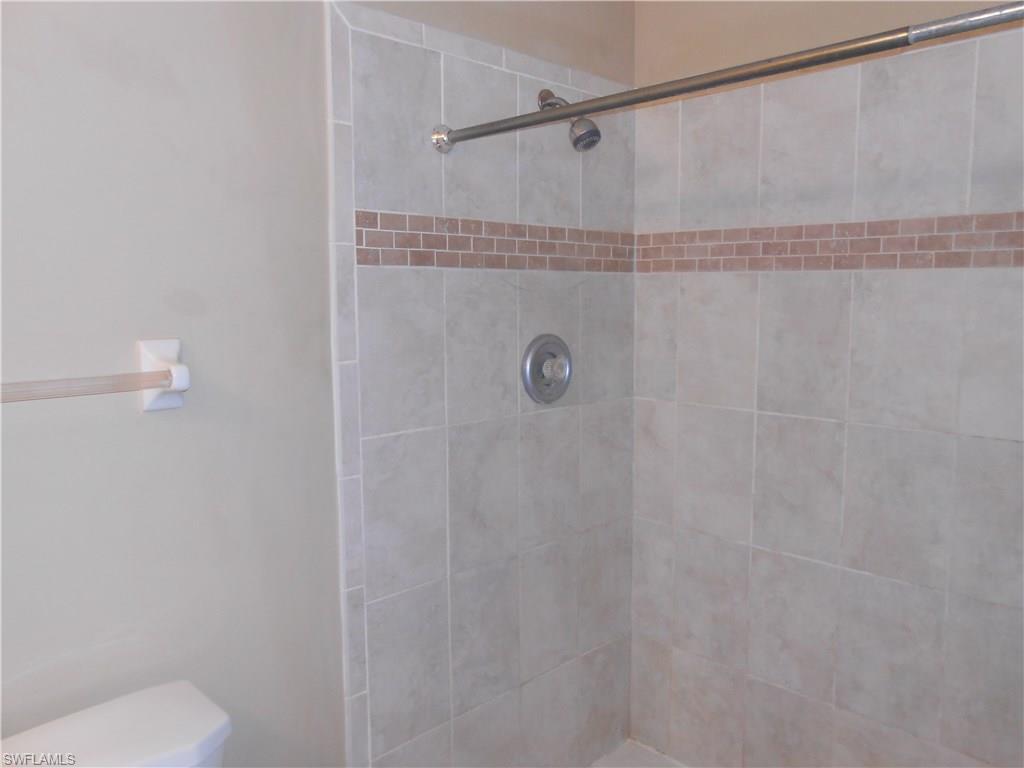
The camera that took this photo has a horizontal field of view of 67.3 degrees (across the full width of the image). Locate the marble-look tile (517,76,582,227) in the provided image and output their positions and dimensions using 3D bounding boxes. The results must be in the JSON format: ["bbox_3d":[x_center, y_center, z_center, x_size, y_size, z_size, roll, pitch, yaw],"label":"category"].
[{"bbox_3d":[0.085,-0.518,1.747,0.207,0.316,0.010,-6,9,-44],"label":"marble-look tile"}]

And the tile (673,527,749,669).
[{"bbox_3d":[0.498,0.534,1.916,0.010,0.319,0.210,-6,9,-44],"label":"tile"}]

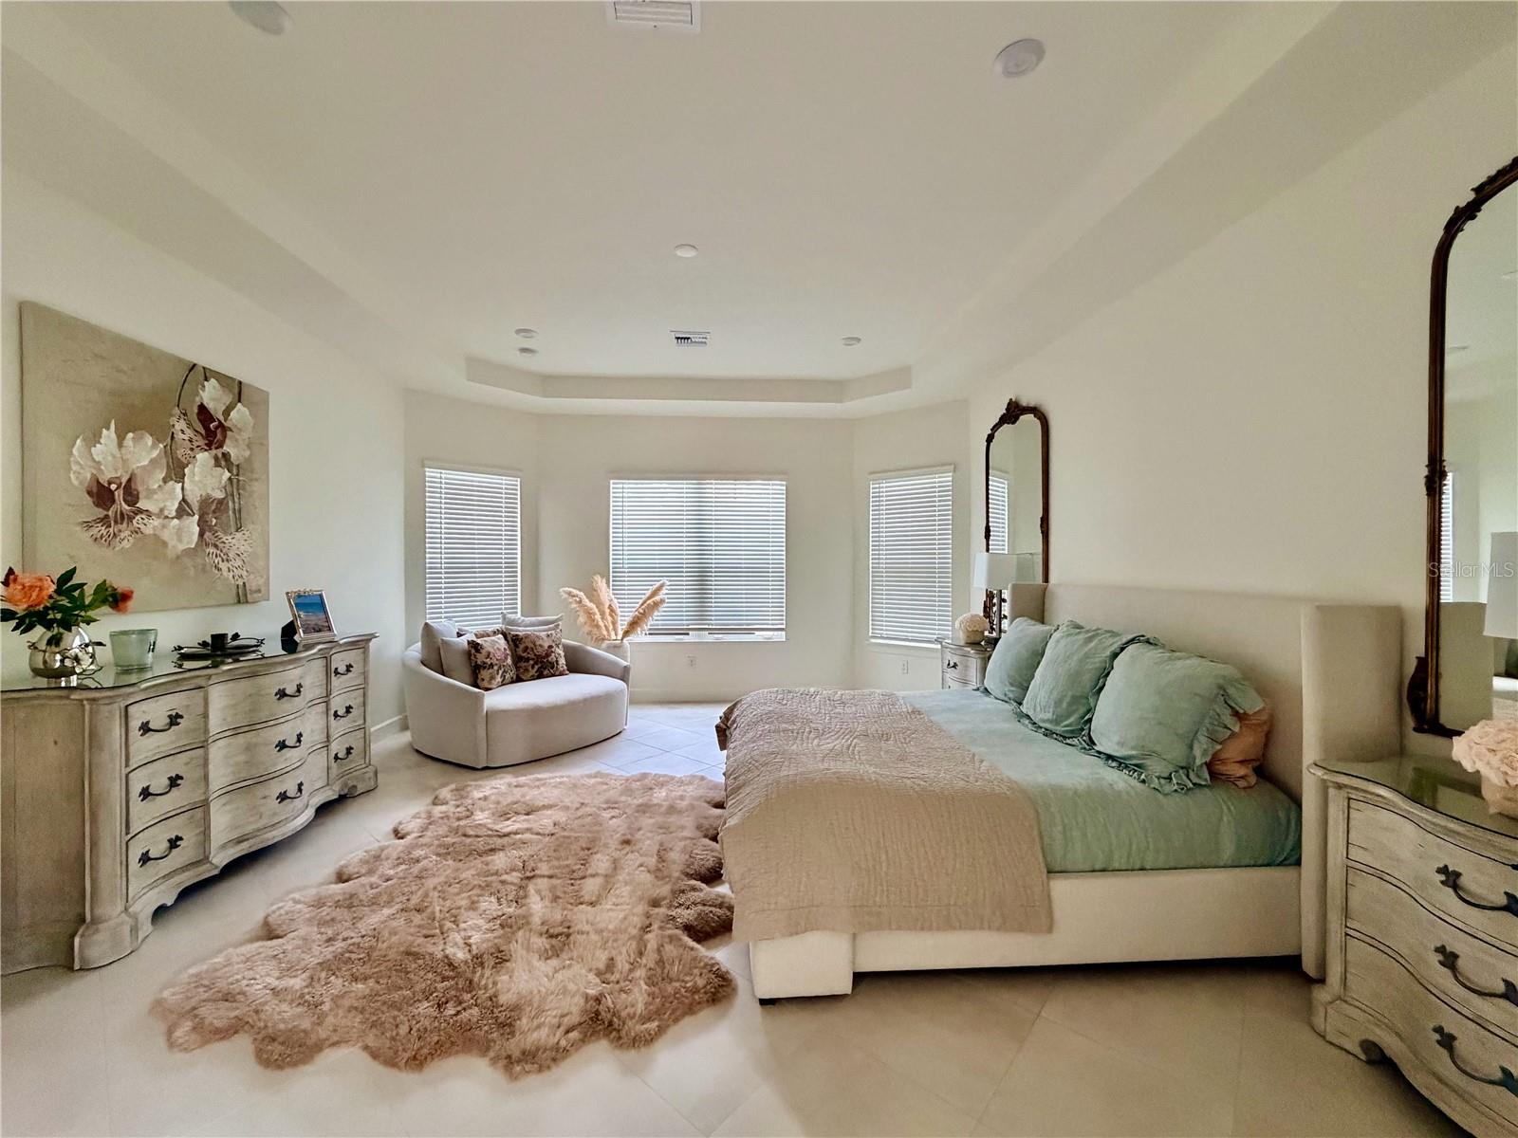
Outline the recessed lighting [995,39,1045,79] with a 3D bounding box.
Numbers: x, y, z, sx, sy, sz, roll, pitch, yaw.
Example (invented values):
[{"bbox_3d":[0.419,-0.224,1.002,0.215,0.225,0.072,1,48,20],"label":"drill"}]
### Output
[{"bbox_3d":[0.857,-1.672,2.025,0.155,0.030,0.155,0,1,-3],"label":"recessed lighting"}]

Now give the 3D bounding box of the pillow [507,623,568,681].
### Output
[{"bbox_3d":[-1.863,0.692,5.125,0.480,0.470,0.150,-1,-17,-45],"label":"pillow"}]

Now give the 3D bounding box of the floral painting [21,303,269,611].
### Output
[{"bbox_3d":[-2.833,-0.415,2.961,0.040,1.210,1.269,0,1,-3],"label":"floral painting"}]

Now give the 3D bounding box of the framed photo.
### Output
[{"bbox_3d":[-2.729,0.285,3.758,0.060,0.290,0.210,-24,-9,23],"label":"framed photo"}]

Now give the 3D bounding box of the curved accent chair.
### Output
[{"bbox_3d":[-1.847,0.997,4.965,1.311,0.733,1.403,0,1,37],"label":"curved accent chair"}]

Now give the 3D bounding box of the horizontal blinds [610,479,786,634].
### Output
[{"bbox_3d":[-0.600,-0.122,6.101,1.746,1.551,0.060,0,1,-3],"label":"horizontal blinds"}]

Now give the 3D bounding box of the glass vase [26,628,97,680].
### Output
[{"bbox_3d":[-2.700,0.324,2.376,0.180,0.190,0.180,0,1,42],"label":"glass vase"}]

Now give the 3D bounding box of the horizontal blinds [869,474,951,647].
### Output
[{"bbox_3d":[1.429,-0.098,5.844,0.832,1.572,0.060,0,1,38],"label":"horizontal blinds"}]

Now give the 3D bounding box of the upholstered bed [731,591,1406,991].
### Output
[{"bbox_3d":[0.992,0.748,3.136,2.228,1.265,2.214,0,1,-3],"label":"upholstered bed"}]

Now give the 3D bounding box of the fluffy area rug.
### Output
[{"bbox_3d":[-1.023,1.355,2.821,1.819,0.060,2.355,0,1,-3],"label":"fluffy area rug"}]

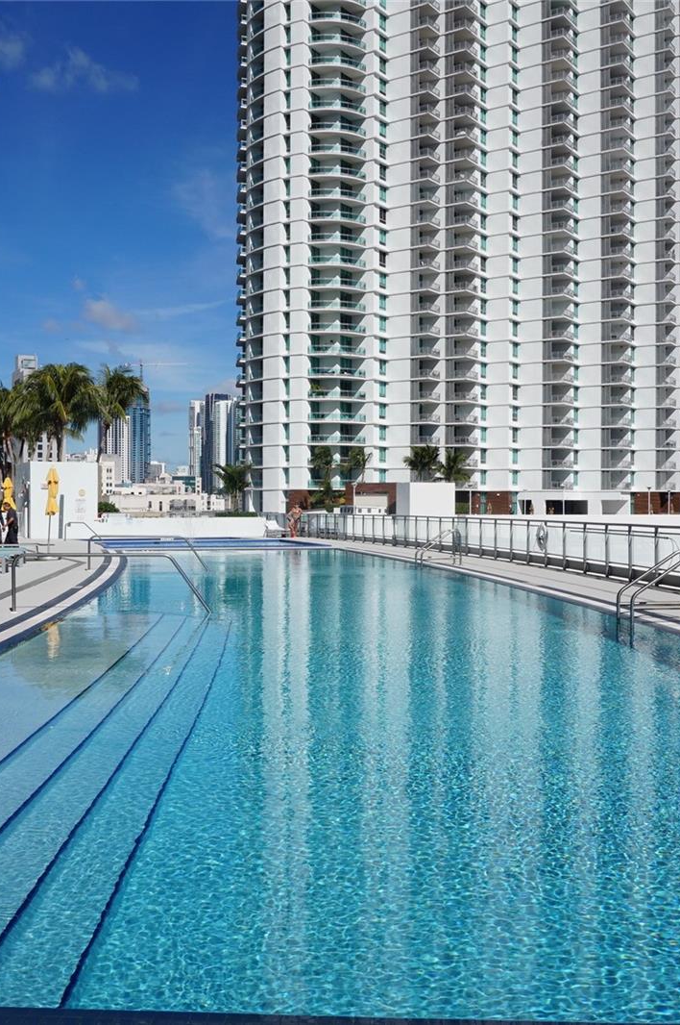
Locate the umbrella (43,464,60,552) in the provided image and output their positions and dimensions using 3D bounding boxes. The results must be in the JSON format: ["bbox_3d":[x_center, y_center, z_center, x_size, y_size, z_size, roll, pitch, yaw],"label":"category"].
[{"bbox_3d":[-8.740,-0.080,31.000,0.440,2.630,0.440,0,0,0],"label":"umbrella"}]

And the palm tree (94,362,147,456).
[{"bbox_3d":[-11.981,-4.527,56.000,3.020,7.220,3.020,0,0,0],"label":"palm tree"}]

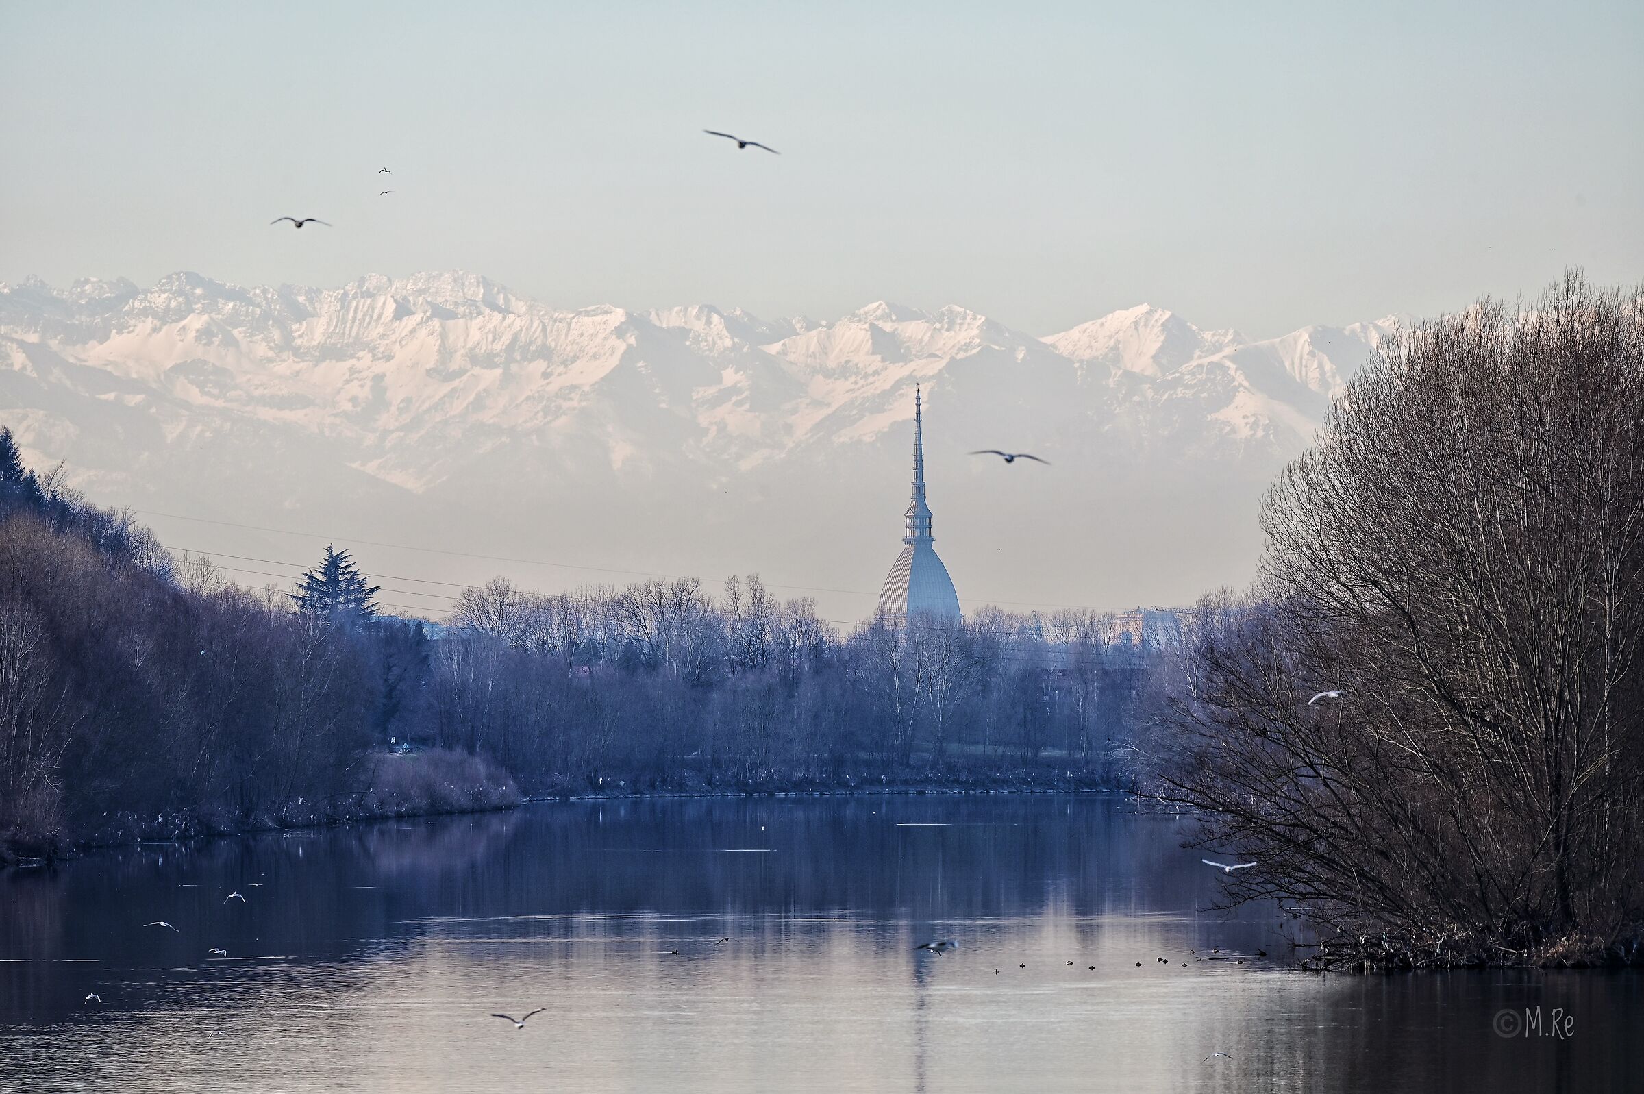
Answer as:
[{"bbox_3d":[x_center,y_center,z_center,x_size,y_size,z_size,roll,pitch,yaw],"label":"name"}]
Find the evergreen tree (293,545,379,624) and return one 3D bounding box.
[{"bbox_3d":[-56.889,11.778,1600.000,10.700,23.500,10.700,0,-1,0],"label":"evergreen tree"}]

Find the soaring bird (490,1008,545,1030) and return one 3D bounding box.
[{"bbox_3d":[-5.447,8.443,245.000,0.990,0.340,0.400,-6,-1,-6],"label":"soaring bird"}]

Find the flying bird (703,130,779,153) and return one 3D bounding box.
[{"bbox_3d":[-1.111,-5.562,188.000,1.070,0.170,0.400,16,-1,0],"label":"flying bird"}]

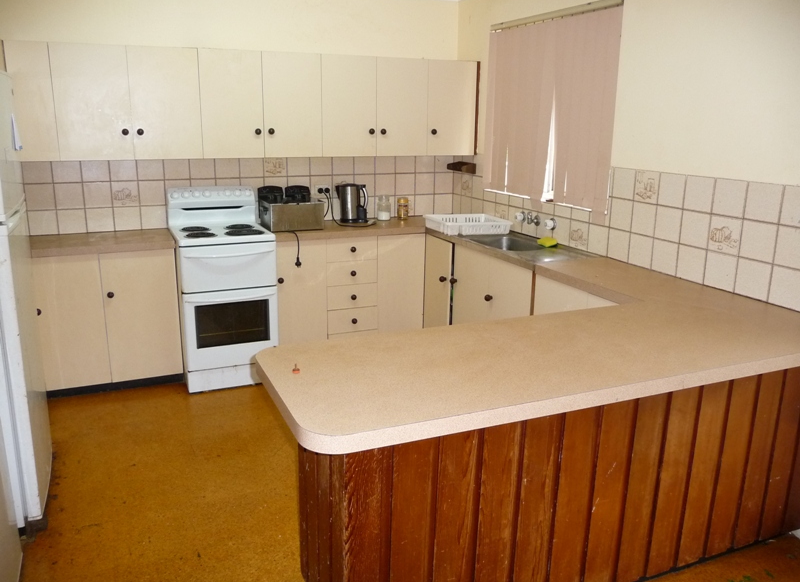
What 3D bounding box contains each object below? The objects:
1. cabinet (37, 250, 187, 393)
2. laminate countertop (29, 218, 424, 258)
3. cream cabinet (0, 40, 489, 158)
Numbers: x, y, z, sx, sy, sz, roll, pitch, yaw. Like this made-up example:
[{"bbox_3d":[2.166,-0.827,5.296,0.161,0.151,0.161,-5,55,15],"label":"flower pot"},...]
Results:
[{"bbox_3d":[-1.724,0.111,3.802,0.757,0.762,0.435,-6,16,-23],"label":"cabinet"},{"bbox_3d":[-0.987,-0.351,4.004,2.330,0.047,0.452,-6,16,-23],"label":"laminate countertop"},{"bbox_3d":[-0.816,-1.133,3.943,2.740,0.606,0.326,-6,16,-23],"label":"cream cabinet"}]

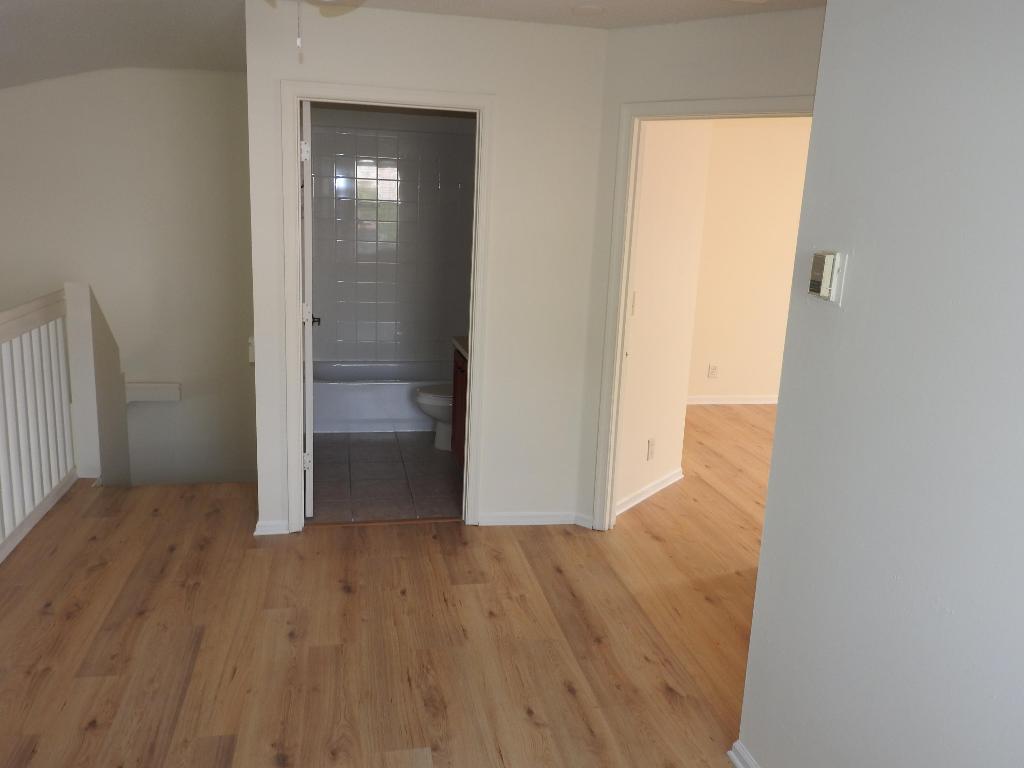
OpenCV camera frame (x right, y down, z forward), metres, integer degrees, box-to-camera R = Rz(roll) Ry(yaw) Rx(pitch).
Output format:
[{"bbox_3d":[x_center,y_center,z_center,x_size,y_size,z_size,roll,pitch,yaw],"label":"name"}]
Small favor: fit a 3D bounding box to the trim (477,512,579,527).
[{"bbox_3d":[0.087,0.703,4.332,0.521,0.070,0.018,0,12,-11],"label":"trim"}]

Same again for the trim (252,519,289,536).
[{"bbox_3d":[-1.186,0.701,4.073,0.165,0.073,0.018,0,12,-11],"label":"trim"}]

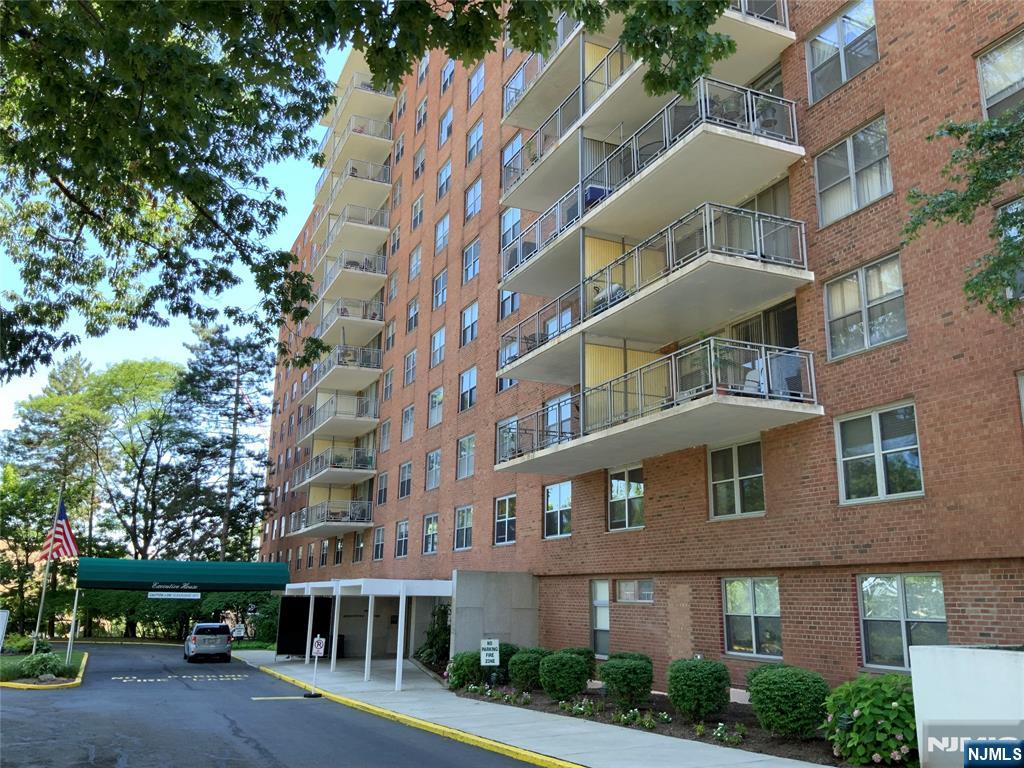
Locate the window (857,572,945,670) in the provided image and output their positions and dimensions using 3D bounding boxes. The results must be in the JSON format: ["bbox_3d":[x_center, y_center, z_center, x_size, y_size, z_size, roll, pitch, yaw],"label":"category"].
[{"bbox_3d":[6.377,3.880,14.052,0.130,1.496,1.777,7,-15,-23],"label":"window"}]

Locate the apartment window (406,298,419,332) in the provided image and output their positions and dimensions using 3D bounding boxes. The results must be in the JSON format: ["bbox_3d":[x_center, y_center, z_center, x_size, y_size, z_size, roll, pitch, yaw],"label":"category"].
[{"bbox_3d":[-4.715,-3.323,41.041,0.150,1.560,1.660,7,-15,-24],"label":"apartment window"}]

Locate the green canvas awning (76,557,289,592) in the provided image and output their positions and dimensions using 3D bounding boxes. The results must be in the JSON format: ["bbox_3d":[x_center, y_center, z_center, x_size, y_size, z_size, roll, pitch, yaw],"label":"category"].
[{"bbox_3d":[-13.835,8.123,36.400,8.079,1.200,2.800,7,-15,-23],"label":"green canvas awning"}]

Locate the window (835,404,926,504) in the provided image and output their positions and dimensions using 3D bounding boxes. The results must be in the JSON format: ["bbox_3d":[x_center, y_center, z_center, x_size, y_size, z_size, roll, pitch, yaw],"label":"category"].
[{"bbox_3d":[6.248,1.226,14.720,0.150,1.560,1.710,7,-15,-23],"label":"window"}]

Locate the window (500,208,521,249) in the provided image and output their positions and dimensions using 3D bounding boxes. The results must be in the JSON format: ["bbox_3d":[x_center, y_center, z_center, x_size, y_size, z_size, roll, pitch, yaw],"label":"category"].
[{"bbox_3d":[-0.024,-5.685,31.108,0.140,1.500,1.720,7,-15,-24],"label":"window"}]

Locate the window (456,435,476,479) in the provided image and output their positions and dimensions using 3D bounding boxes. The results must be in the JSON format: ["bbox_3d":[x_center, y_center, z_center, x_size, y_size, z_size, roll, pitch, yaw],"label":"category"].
[{"bbox_3d":[-1.694,2.758,32.237,0.140,1.510,1.710,7,-15,-24],"label":"window"}]

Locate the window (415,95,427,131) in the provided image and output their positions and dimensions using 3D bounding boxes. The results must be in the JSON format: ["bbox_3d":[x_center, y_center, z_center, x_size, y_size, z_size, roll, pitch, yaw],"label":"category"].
[{"bbox_3d":[-4.553,-13.603,43.623,0.150,1.560,1.660,7,-15,-24],"label":"window"}]

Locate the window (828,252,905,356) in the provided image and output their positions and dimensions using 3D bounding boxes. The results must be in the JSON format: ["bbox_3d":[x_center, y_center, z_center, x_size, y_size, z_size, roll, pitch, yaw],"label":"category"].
[{"bbox_3d":[6.265,-1.304,15.304,0.140,1.510,1.710,7,-15,-24],"label":"window"}]

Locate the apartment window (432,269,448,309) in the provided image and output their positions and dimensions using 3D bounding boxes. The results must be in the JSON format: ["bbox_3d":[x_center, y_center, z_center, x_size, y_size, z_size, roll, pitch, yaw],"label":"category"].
[{"bbox_3d":[-3.119,-4.096,37.681,0.140,1.500,1.720,7,-15,-24],"label":"apartment window"}]

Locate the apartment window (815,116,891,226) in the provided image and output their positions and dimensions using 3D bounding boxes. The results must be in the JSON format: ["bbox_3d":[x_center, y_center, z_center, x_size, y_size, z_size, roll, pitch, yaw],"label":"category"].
[{"bbox_3d":[6.315,-3.889,15.937,0.150,1.530,1.710,7,-15,-23],"label":"apartment window"}]

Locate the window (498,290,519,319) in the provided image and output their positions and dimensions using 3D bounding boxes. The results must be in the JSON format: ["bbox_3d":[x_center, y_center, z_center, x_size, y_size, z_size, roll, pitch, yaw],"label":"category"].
[{"bbox_3d":[-0.062,-3.114,30.701,0.150,1.560,1.660,7,-15,-24],"label":"window"}]

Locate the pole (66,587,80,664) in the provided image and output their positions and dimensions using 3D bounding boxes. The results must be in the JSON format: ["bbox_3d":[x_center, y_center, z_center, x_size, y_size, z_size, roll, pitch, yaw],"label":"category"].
[{"bbox_3d":[-16.051,8.883,31.423,0.120,2.720,0.120,7,-15,-24],"label":"pole"}]

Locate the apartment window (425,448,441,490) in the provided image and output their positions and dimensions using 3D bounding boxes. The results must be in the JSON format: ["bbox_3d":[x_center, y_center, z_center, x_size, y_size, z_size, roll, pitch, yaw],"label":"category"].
[{"bbox_3d":[-3.249,3.588,35.825,0.150,1.560,1.660,7,-15,-24],"label":"apartment window"}]

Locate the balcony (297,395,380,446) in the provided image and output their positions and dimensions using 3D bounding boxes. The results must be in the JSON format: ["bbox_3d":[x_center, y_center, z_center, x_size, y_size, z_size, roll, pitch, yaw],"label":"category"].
[{"bbox_3d":[-9.867,2.233,47.811,2.448,1.170,9.338,7,-15,-24],"label":"balcony"}]

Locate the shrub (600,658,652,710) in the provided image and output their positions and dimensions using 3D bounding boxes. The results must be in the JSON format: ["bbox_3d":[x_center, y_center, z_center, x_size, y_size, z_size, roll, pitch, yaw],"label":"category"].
[{"bbox_3d":[2.349,6.103,17.610,1.050,0.980,1.050,1,-14,0],"label":"shrub"}]

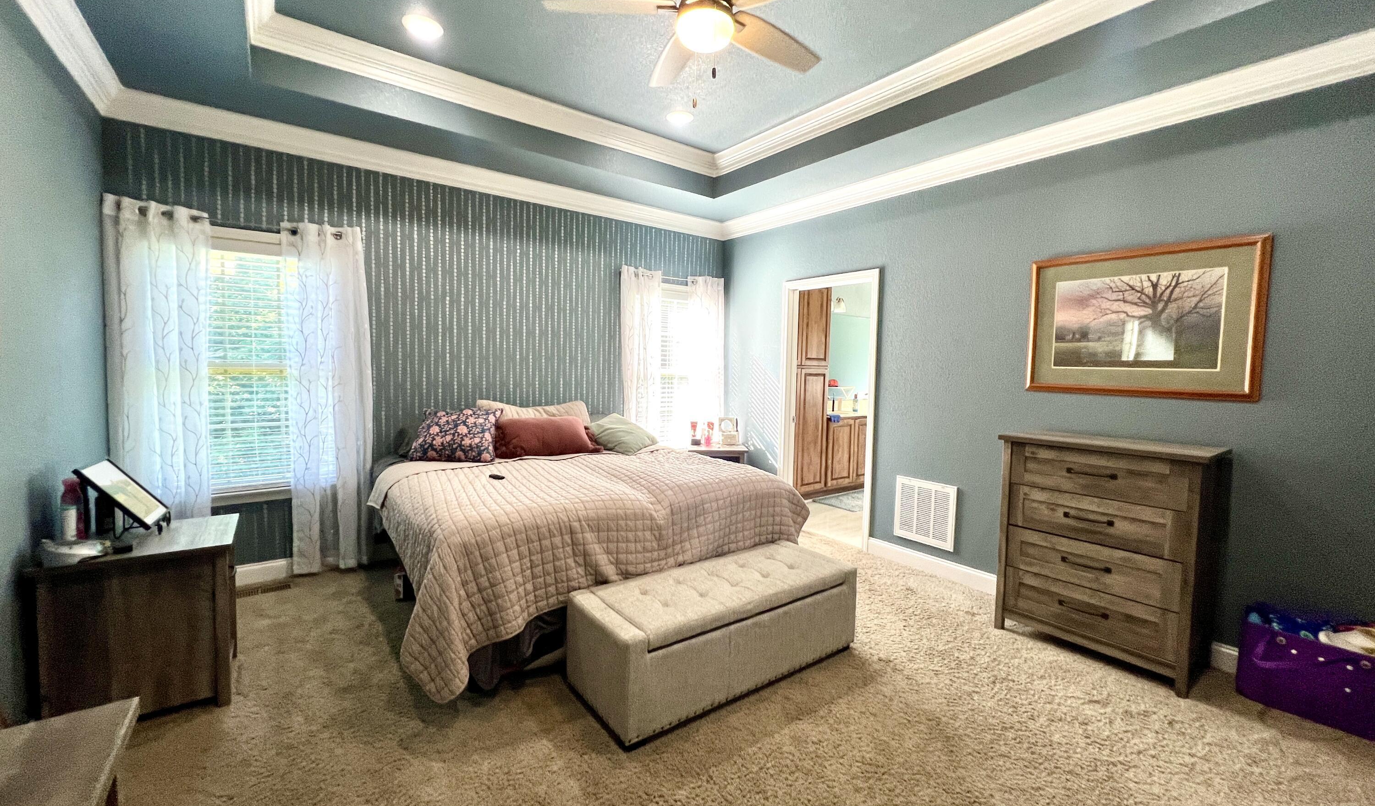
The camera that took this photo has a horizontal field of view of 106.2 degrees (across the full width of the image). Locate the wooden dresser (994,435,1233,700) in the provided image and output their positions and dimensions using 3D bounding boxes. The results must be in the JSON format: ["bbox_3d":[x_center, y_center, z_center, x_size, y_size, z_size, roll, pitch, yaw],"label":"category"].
[{"bbox_3d":[2.031,0.713,2.553,0.430,1.040,0.790,-2,5,-39],"label":"wooden dresser"}]

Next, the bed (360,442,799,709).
[{"bbox_3d":[-0.662,0.775,3.293,2.050,0.710,2.010,-1,4,-36],"label":"bed"}]

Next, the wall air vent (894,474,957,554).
[{"bbox_3d":[1.617,0.746,3.538,0.030,0.430,0.425,-2,5,-39],"label":"wall air vent"}]

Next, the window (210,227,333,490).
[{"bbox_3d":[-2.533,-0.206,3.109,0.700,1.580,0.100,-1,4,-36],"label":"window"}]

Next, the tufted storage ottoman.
[{"bbox_3d":[0.153,1.000,2.363,1.260,0.410,0.500,-1,4,-34],"label":"tufted storage ottoman"}]

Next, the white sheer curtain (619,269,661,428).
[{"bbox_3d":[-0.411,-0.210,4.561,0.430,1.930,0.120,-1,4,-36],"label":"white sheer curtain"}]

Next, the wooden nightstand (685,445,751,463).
[{"bbox_3d":[0.244,0.732,4.659,0.520,0.665,0.440,1,4,-6],"label":"wooden nightstand"}]

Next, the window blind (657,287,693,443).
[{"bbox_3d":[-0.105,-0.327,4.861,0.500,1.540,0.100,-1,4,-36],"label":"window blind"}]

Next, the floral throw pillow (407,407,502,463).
[{"bbox_3d":[-1.523,0.207,3.417,0.510,0.410,0.170,-1,-29,-36],"label":"floral throw pillow"}]

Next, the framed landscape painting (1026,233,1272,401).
[{"bbox_3d":[2.281,-0.415,2.656,0.040,0.765,0.925,-2,5,-39],"label":"framed landscape painting"}]

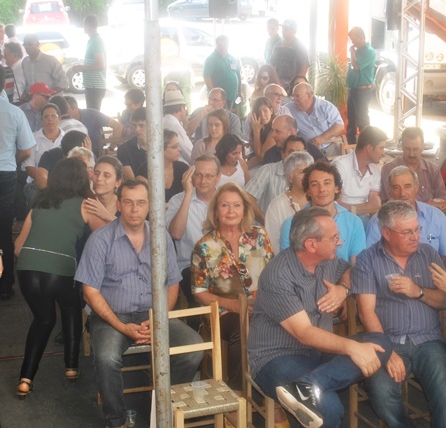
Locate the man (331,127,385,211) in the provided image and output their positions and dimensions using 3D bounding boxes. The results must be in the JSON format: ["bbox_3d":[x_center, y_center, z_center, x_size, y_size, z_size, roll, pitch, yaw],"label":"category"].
[{"bbox_3d":[1.040,0.091,6.321,0.540,1.300,0.780,-6,14,-22],"label":"man"}]

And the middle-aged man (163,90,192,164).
[{"bbox_3d":[-0.348,-0.465,8.549,0.850,1.358,0.550,-5,15,-17],"label":"middle-aged man"}]

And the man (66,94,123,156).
[{"bbox_3d":[-1.318,-0.524,9.062,0.680,1.231,0.780,12,19,40],"label":"man"}]

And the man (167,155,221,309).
[{"bbox_3d":[-0.141,0.304,5.802,0.520,1.300,0.750,-1,14,-4],"label":"man"}]

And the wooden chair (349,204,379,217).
[{"bbox_3d":[1.114,0.395,6.269,0.390,0.880,0.420,-4,15,-14],"label":"wooden chair"}]

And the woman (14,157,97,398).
[{"bbox_3d":[-0.957,0.334,5.374,0.540,1.300,0.680,4,14,17],"label":"woman"}]

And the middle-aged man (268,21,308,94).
[{"bbox_3d":[0.879,-1.662,12.166,0.560,1.780,0.360,2,14,10],"label":"middle-aged man"}]

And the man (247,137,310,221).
[{"bbox_3d":[0.484,0.165,6.136,0.560,1.270,0.800,-2,13,-8],"label":"man"}]

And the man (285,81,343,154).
[{"bbox_3d":[0.767,-0.562,8.933,0.680,1.351,0.850,5,15,21],"label":"man"}]

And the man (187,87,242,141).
[{"bbox_3d":[-0.124,-0.651,9.584,0.550,1.280,0.720,1,14,8],"label":"man"}]

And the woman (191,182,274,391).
[{"bbox_3d":[0.063,0.488,5.128,0.470,1.270,0.750,-2,14,-6],"label":"woman"}]

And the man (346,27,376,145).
[{"bbox_3d":[1.639,-1.371,11.095,0.420,1.720,0.500,-8,15,-29],"label":"man"}]

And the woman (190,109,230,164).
[{"bbox_3d":[-0.046,-0.172,7.536,0.480,1.270,0.780,-2,13,-4],"label":"woman"}]

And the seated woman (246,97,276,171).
[{"bbox_3d":[0.362,-0.458,8.705,0.520,1.263,0.800,2,14,9],"label":"seated woman"}]

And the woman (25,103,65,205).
[{"bbox_3d":[-1.449,-0.224,7.790,0.500,1.280,0.780,-1,13,0],"label":"woman"}]

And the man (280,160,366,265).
[{"bbox_3d":[0.625,0.374,5.186,0.540,1.280,0.800,-4,14,-14],"label":"man"}]

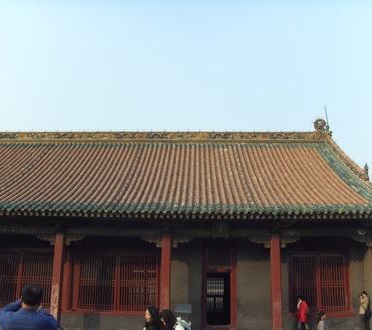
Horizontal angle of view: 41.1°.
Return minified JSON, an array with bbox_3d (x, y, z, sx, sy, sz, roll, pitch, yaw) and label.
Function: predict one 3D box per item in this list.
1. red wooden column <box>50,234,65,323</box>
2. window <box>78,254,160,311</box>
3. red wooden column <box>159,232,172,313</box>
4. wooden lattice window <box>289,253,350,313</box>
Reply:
[{"bbox_3d":[-4.981,4.430,18.947,0.350,3.572,0.350,0,-14,2],"label":"red wooden column"},{"bbox_3d":[-2.940,5.005,20.989,3.543,2.417,0.150,0,-14,2],"label":"window"},{"bbox_3d":[-0.794,4.448,18.783,0.350,3.538,0.350,0,-14,2],"label":"red wooden column"},{"bbox_3d":[5.578,4.927,20.685,2.599,2.471,0.150,0,-14,2],"label":"wooden lattice window"}]

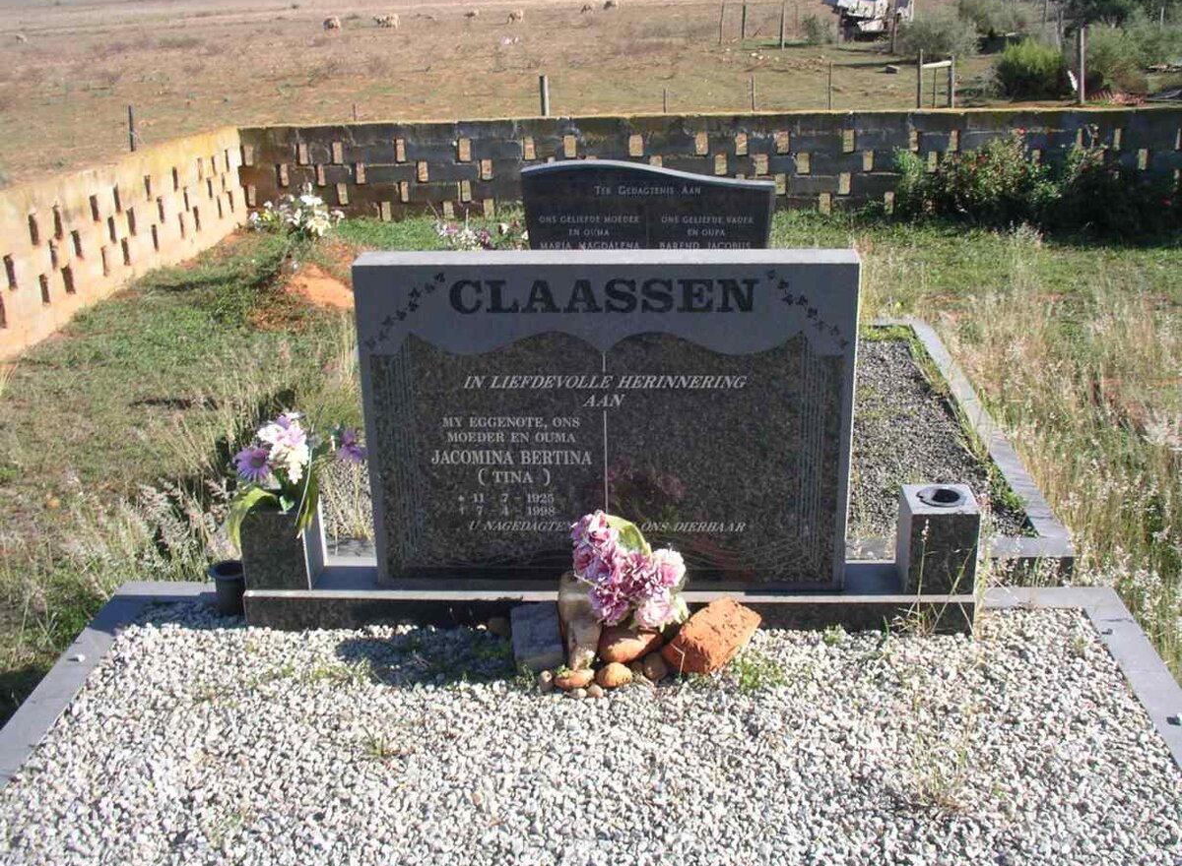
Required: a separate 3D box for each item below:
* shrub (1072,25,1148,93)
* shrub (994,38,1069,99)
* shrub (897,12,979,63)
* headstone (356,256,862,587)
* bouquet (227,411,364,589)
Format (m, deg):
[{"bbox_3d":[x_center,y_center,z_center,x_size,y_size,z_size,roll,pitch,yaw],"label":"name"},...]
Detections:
[{"bbox_3d":[7.998,-5.794,19.500,1.155,1.020,1.098,7,22,20],"label":"shrub"},{"bbox_3d":[6.435,-5.353,18.500,1.096,0.844,1.041,6,22,18],"label":"shrub"},{"bbox_3d":[7.137,-8.145,26.000,1.703,0.985,1.618,4,21,14],"label":"shrub"},{"bbox_3d":[0.032,-0.016,2.538,0.967,0.688,0.106,0,21,3],"label":"headstone"},{"bbox_3d":[-0.607,0.139,2.633,0.270,0.345,0.210,0,21,3],"label":"bouquet"}]

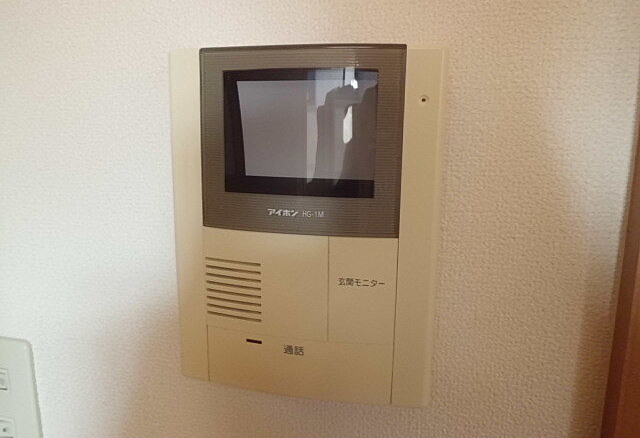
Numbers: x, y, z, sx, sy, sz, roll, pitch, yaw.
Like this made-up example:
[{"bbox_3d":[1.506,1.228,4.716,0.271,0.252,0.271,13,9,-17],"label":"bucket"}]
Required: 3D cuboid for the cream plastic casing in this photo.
[{"bbox_3d":[-0.010,0.005,0.281,0.153,0.198,0.045,2,9,11],"label":"cream plastic casing"}]

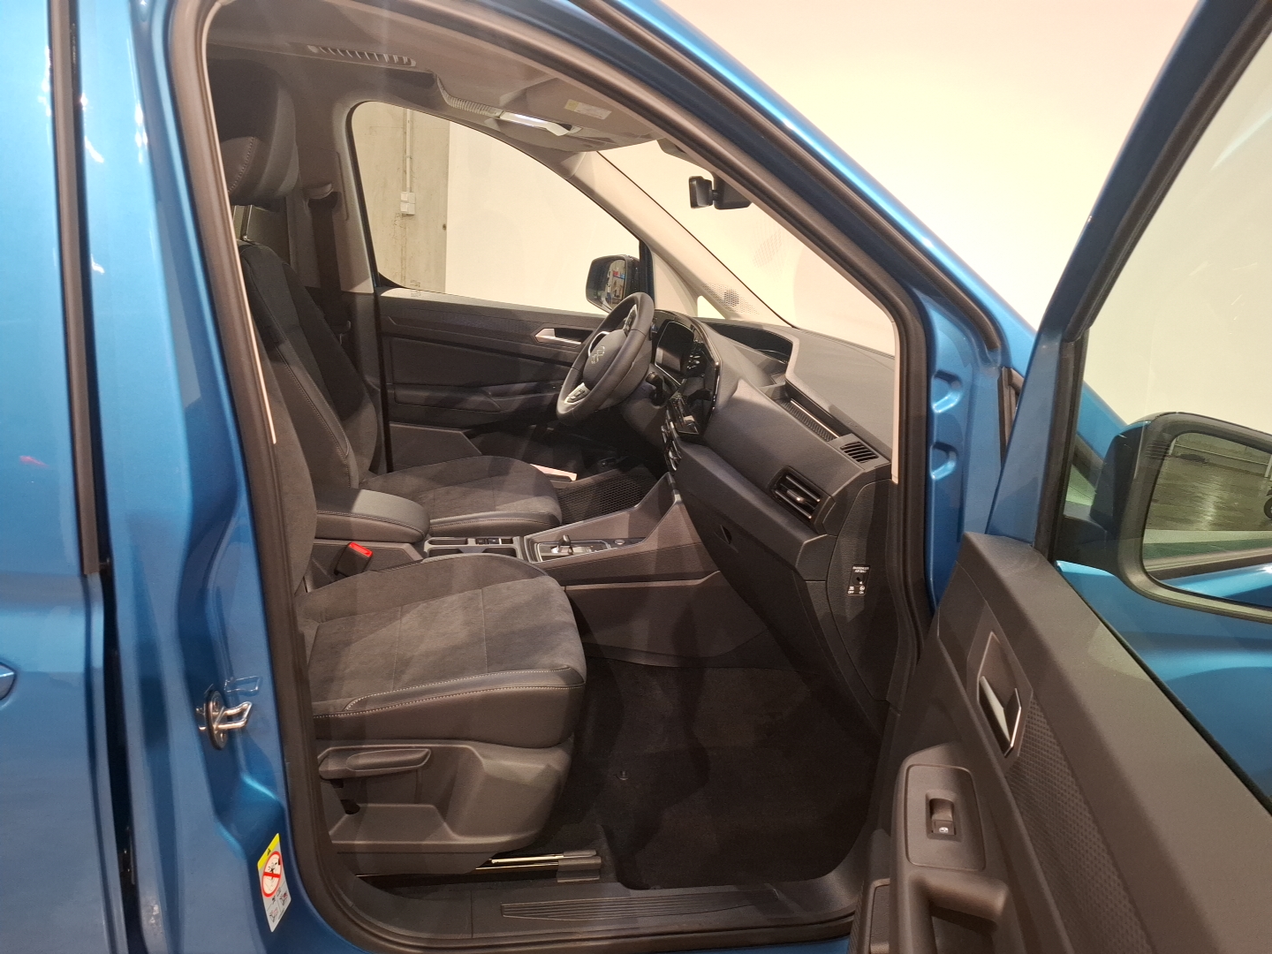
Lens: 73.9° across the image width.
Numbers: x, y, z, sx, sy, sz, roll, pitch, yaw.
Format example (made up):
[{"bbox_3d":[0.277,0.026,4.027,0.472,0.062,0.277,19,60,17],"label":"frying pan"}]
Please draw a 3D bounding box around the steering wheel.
[{"bbox_3d":[-0.052,-0.272,2.062,0.110,0.370,0.370,32,8,-19],"label":"steering wheel"}]

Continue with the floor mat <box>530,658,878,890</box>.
[{"bbox_3d":[0.147,0.523,1.546,0.670,0.090,0.520,3,16,-11],"label":"floor mat"}]

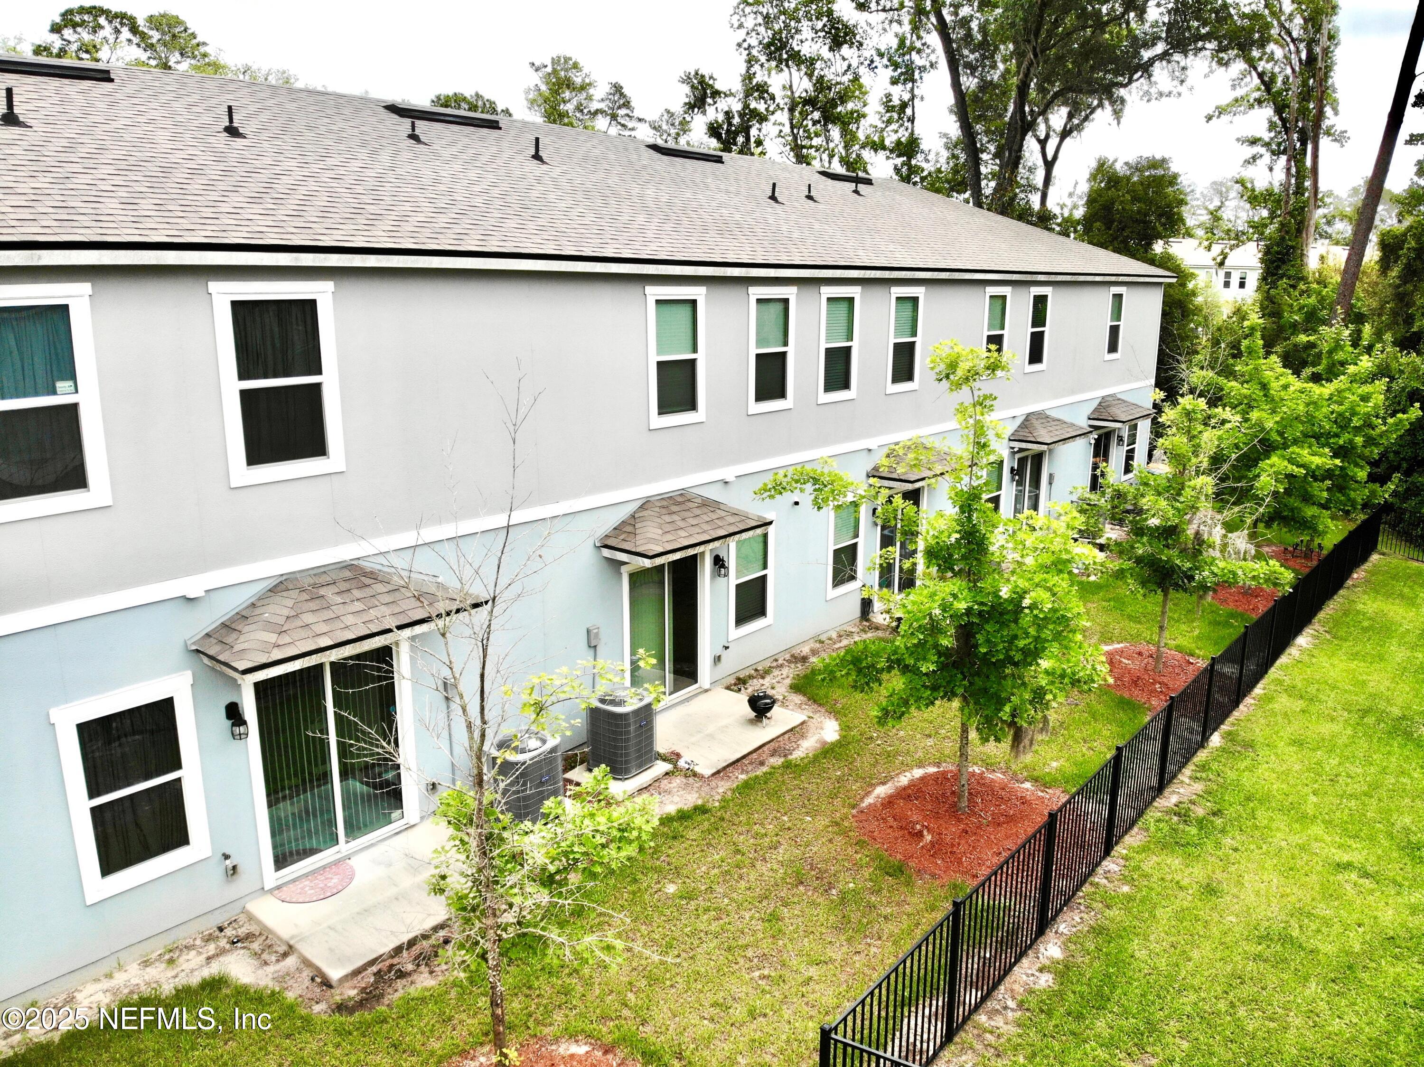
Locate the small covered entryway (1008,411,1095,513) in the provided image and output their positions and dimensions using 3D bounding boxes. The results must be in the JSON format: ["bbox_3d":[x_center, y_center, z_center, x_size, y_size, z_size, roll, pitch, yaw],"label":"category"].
[{"bbox_3d":[7.685,-1.165,22.489,0.900,3.150,2.610,12,18,39],"label":"small covered entryway"}]

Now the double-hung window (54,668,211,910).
[{"bbox_3d":[-4.962,2.202,8.548,0.100,1.830,1.080,12,18,39],"label":"double-hung window"}]

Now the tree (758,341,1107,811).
[{"bbox_3d":[2.409,0.585,10.821,3.750,5.300,3.400,5,15,15],"label":"tree"}]

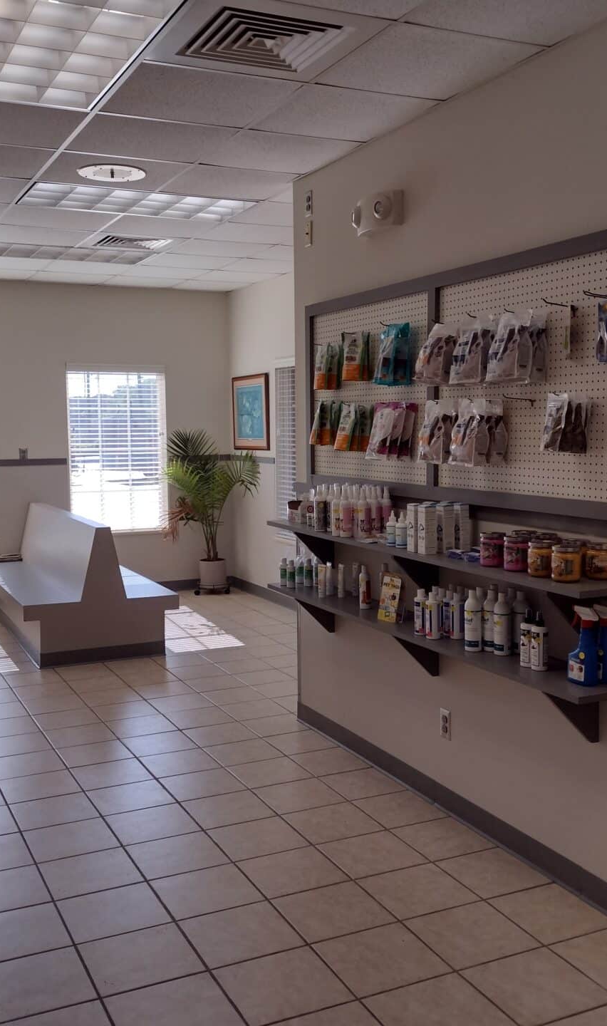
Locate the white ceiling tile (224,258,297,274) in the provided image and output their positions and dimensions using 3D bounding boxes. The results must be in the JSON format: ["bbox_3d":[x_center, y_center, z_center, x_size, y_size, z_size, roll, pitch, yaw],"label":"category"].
[{"bbox_3d":[-0.272,-1.841,7.932,0.550,0.020,0.600,-3,6,-25],"label":"white ceiling tile"}]

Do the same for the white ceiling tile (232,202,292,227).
[{"bbox_3d":[-0.032,-1.686,6.026,0.602,0.018,0.602,-3,6,-24],"label":"white ceiling tile"}]

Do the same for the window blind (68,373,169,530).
[{"bbox_3d":[-1.578,-0.542,9.136,0.860,1.360,0.050,-3,5,-25],"label":"window blind"}]

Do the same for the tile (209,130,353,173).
[{"bbox_3d":[-0.111,-1.576,4.654,0.534,0.018,0.602,-3,6,-24],"label":"tile"}]

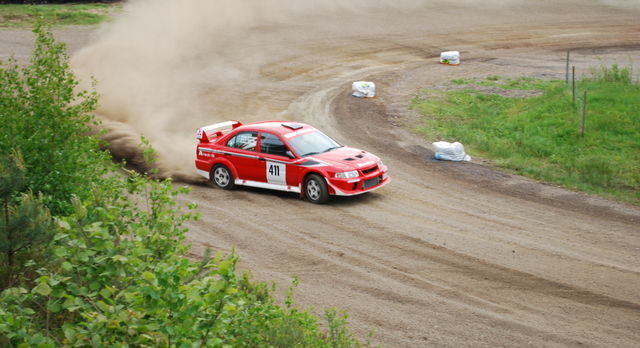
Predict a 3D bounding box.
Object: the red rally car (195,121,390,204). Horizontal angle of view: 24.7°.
[{"bbox_3d":[-0.614,-0.316,30.822,4.350,1.400,1.770,8,14,38],"label":"red rally car"}]

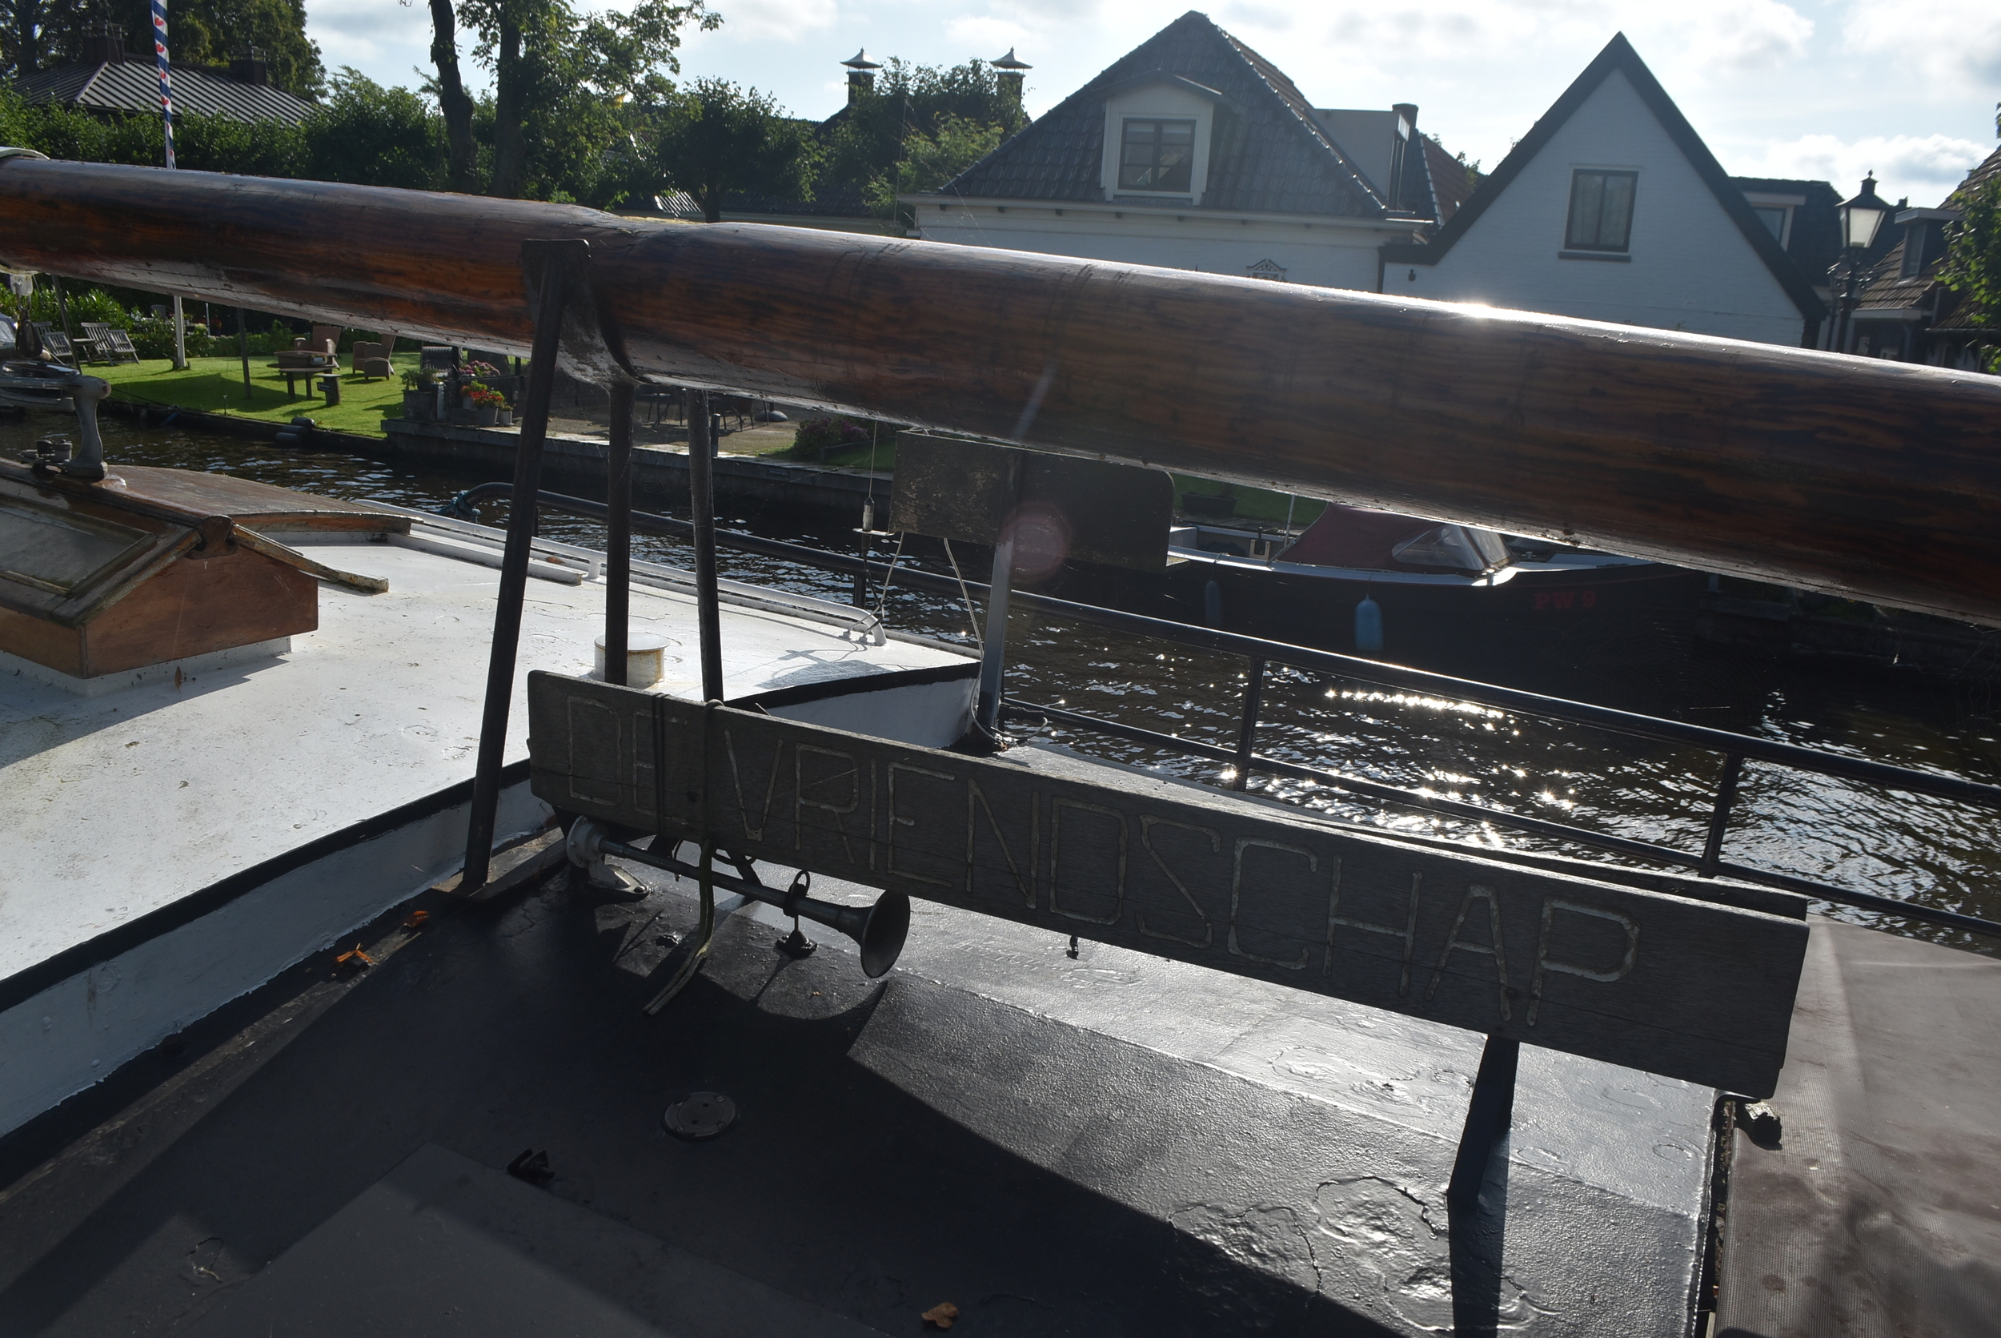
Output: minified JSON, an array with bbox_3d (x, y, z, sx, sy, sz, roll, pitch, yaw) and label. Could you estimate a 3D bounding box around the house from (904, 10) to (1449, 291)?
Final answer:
[{"bbox_3d":[3.671,-6.798,24.627,7.270,6.110,10.500,8,15,18],"label":"house"}]

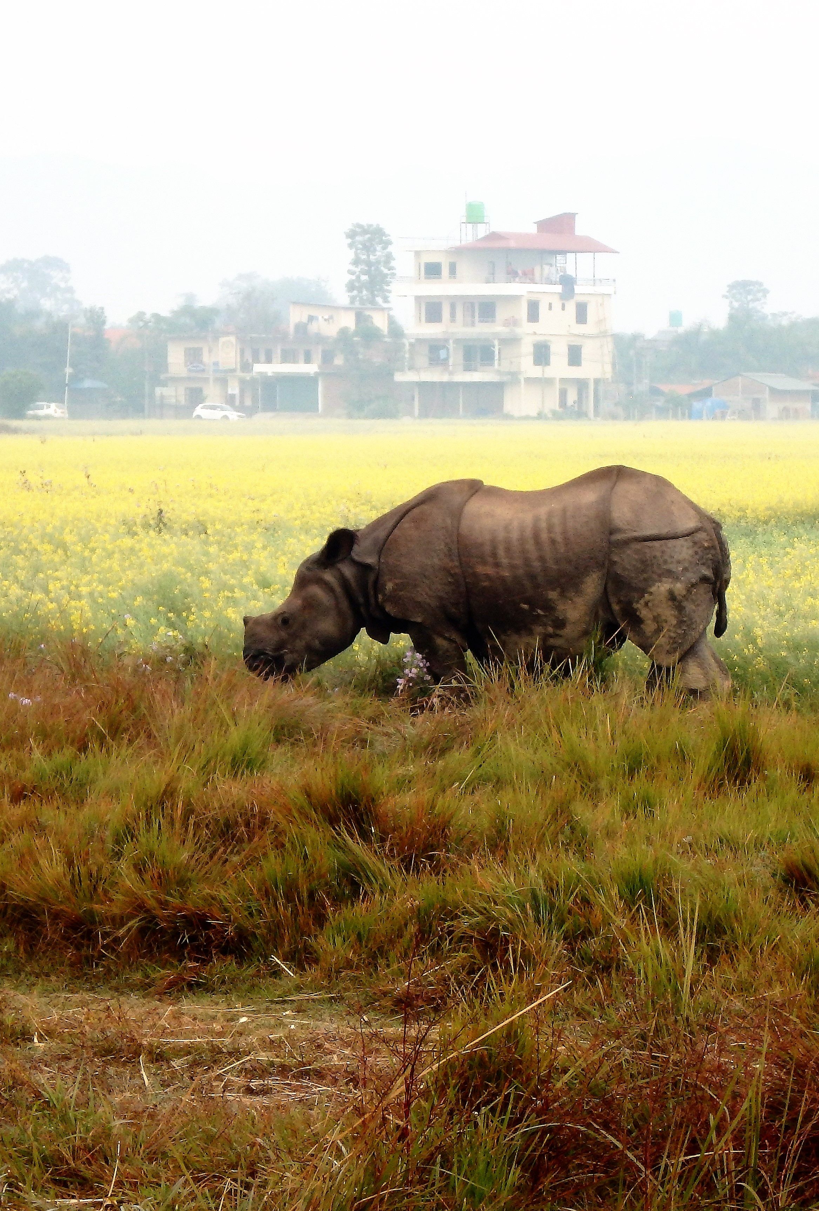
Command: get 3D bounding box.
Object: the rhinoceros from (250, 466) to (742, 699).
[{"bbox_3d":[0.444,-0.043,28.000,2.750,1.500,0.950,0,2,7],"label":"rhinoceros"}]

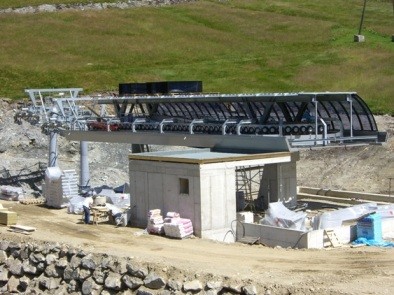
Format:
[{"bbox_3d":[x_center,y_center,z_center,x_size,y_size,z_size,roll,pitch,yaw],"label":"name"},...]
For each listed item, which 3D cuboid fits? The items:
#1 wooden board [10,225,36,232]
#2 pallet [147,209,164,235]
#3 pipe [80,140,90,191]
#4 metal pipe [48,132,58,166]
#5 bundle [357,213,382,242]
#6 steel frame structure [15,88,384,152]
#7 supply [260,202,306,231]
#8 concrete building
[{"bbox_3d":[-8.495,3.966,44.000,0.800,0.120,1.350,-3,4,-41],"label":"wooden board"},{"bbox_3d":[-2.318,4.151,50.200,0.750,1.300,0.850,-3,4,-41],"label":"pallet"},{"bbox_3d":[-9.554,1.542,77.000,0.760,4.400,0.760,-1,3,0],"label":"pipe"},{"bbox_3d":[-12.616,1.011,79.000,0.720,4.700,0.720,-3,4,-41],"label":"metal pipe"},{"bbox_3d":[9.886,4.539,51.500,0.800,1.400,1.200,-3,4,-41],"label":"bundle"},{"bbox_3d":[-1.840,-2.531,70.436,9.000,4.100,33.500,-3,4,-41],"label":"steel frame structure"},{"bbox_3d":[4.842,3.890,50.300,1.400,1.400,2.200,-3,4,-41],"label":"supply"},{"bbox_3d":[0.928,2.628,53.877,7.400,4.450,6.700,-3,4,-41],"label":"concrete building"}]

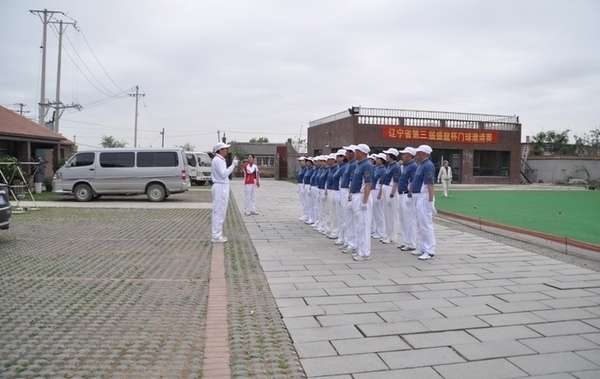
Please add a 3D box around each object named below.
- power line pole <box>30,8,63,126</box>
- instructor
[{"bbox_3d":[-15.348,-5.529,26.891,2.050,10.300,0.400,0,3,-8],"label":"power line pole"},{"bbox_3d":[-1.383,0.067,8.147,0.500,1.770,0.500,0,3,-8],"label":"instructor"}]

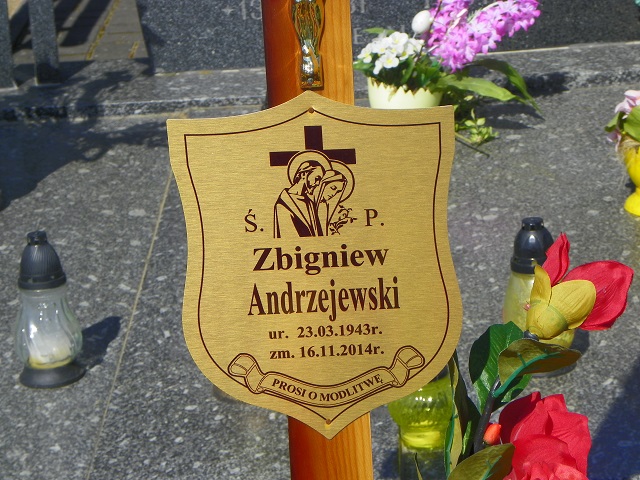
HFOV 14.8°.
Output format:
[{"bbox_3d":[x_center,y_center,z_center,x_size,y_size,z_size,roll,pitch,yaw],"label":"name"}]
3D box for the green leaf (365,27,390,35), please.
[{"bbox_3d":[0.109,-0.391,4.600,0.053,0.016,0.026,-4,17,0],"label":"green leaf"}]

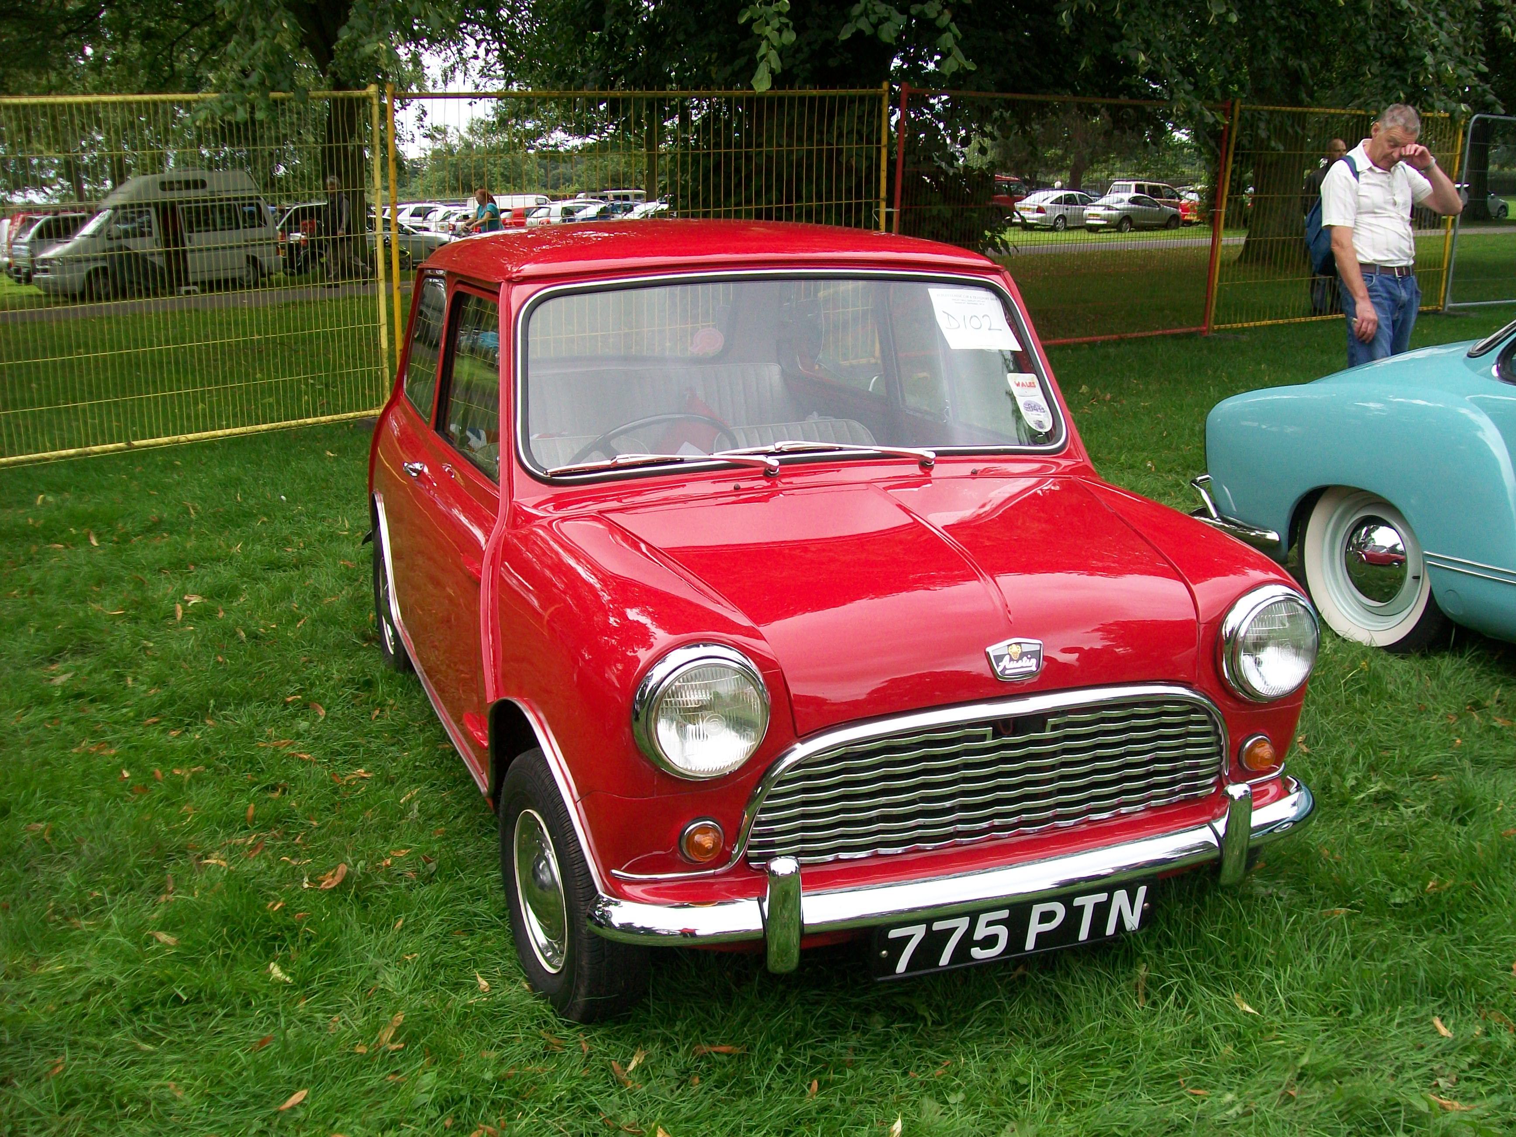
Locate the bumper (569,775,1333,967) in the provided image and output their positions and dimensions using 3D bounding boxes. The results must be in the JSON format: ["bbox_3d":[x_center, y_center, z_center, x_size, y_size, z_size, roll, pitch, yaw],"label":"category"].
[{"bbox_3d":[0.391,0.466,2.556,1.350,0.200,0.190,-5,15,-20],"label":"bumper"}]

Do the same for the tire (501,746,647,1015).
[{"bbox_3d":[-0.338,0.561,2.820,0.140,0.490,0.490,-7,16,-25],"label":"tire"}]

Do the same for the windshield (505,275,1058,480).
[{"bbox_3d":[0.083,-0.406,3.183,1.165,0.410,0.090,-5,-19,-20],"label":"windshield"}]

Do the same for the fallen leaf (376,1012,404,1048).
[{"bbox_3d":[-0.635,0.805,2.732,0.050,0.025,0.100,2,14,9],"label":"fallen leaf"}]

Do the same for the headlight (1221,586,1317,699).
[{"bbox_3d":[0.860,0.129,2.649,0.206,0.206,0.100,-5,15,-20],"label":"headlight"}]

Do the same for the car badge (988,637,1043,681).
[{"bbox_3d":[0.399,0.140,2.453,0.098,0.071,0.015,-5,-15,-20],"label":"car badge"}]

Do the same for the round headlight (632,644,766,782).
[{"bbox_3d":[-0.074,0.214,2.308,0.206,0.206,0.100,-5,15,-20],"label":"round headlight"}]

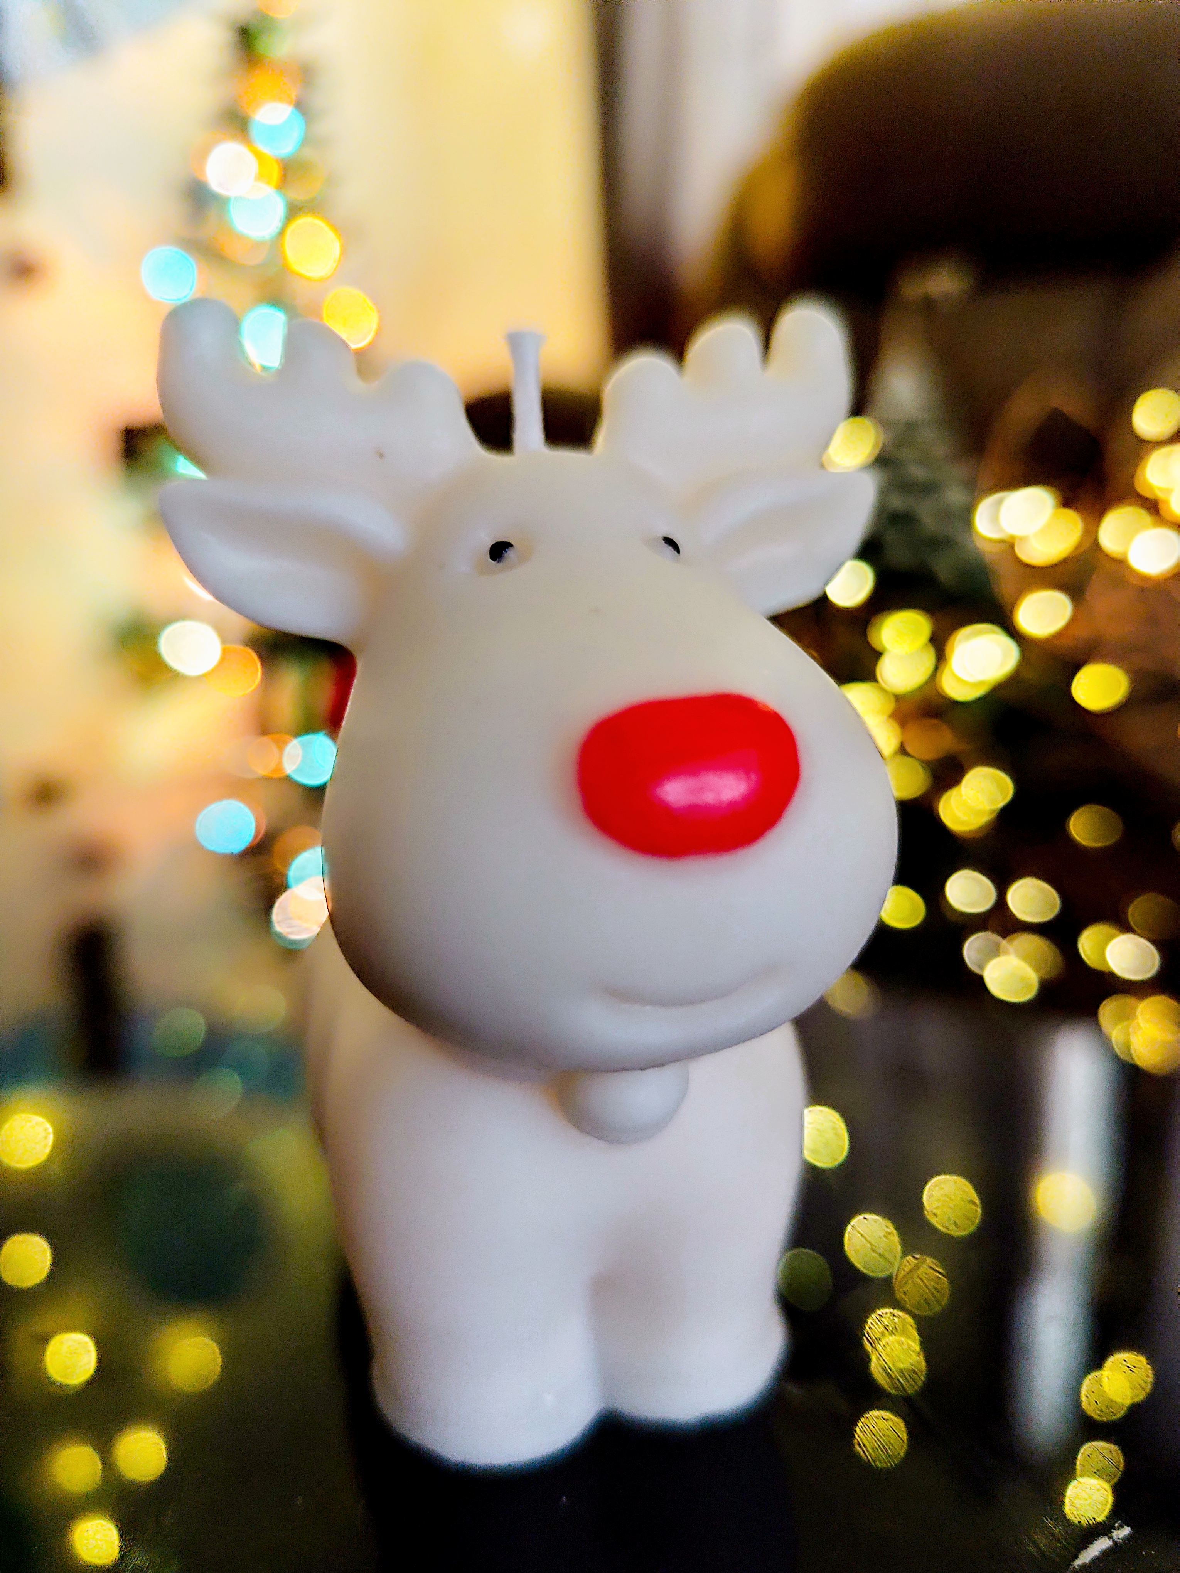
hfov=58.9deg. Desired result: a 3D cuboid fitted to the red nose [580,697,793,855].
[{"bbox_3d":[0.007,-0.001,0.076,0.018,0.012,0.009,-2,-3,-24],"label":"red nose"}]

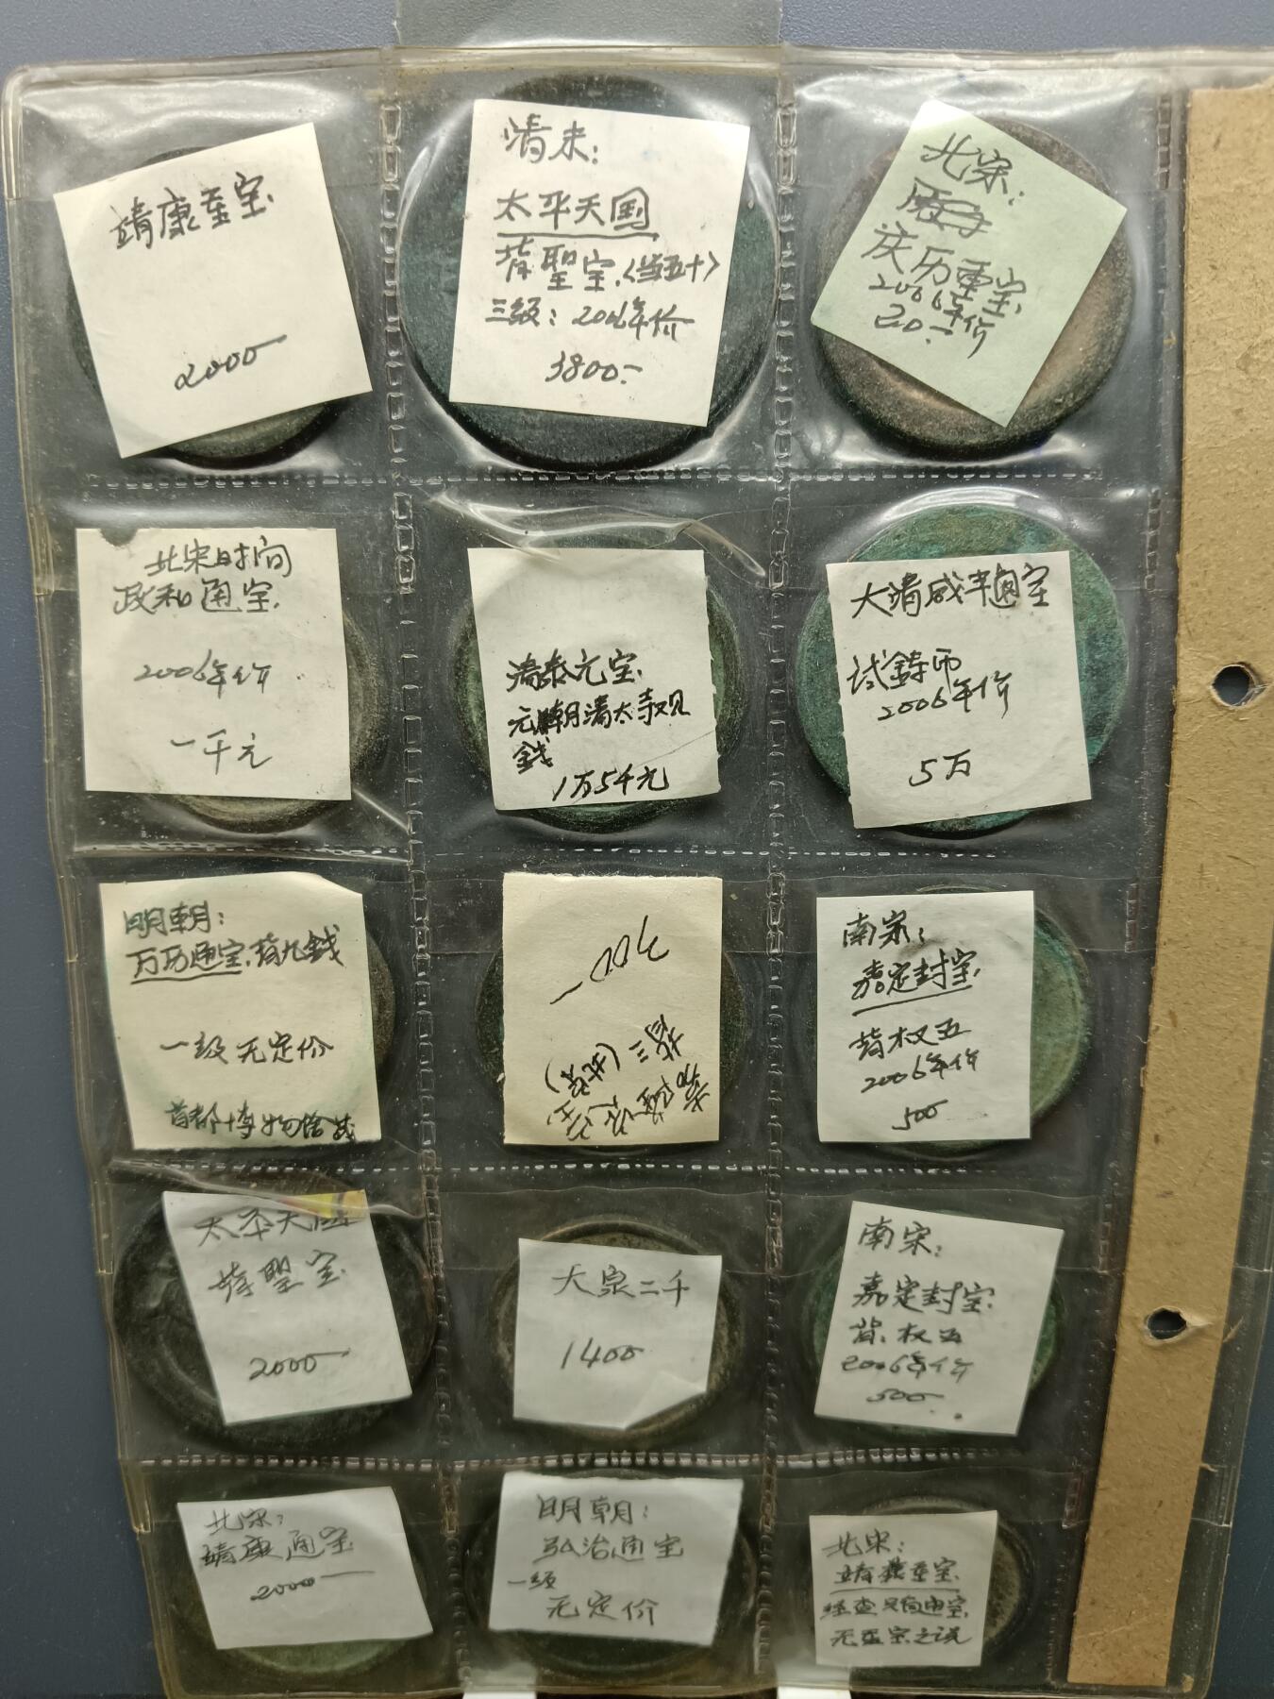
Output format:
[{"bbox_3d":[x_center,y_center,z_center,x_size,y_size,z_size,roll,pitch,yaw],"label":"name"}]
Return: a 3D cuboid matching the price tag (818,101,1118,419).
[{"bbox_3d":[0.036,-0.064,0.140,0.025,0.026,0.002,28,5,-3],"label":"price tag"}]

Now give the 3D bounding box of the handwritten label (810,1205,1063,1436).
[{"bbox_3d":[0.040,0.064,0.171,0.028,0.033,0.002,7,17,-2],"label":"handwritten label"}]

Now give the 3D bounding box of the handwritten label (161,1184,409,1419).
[{"bbox_3d":[-0.046,0.061,0.170,0.026,0.036,0.002,-6,17,2],"label":"handwritten label"}]

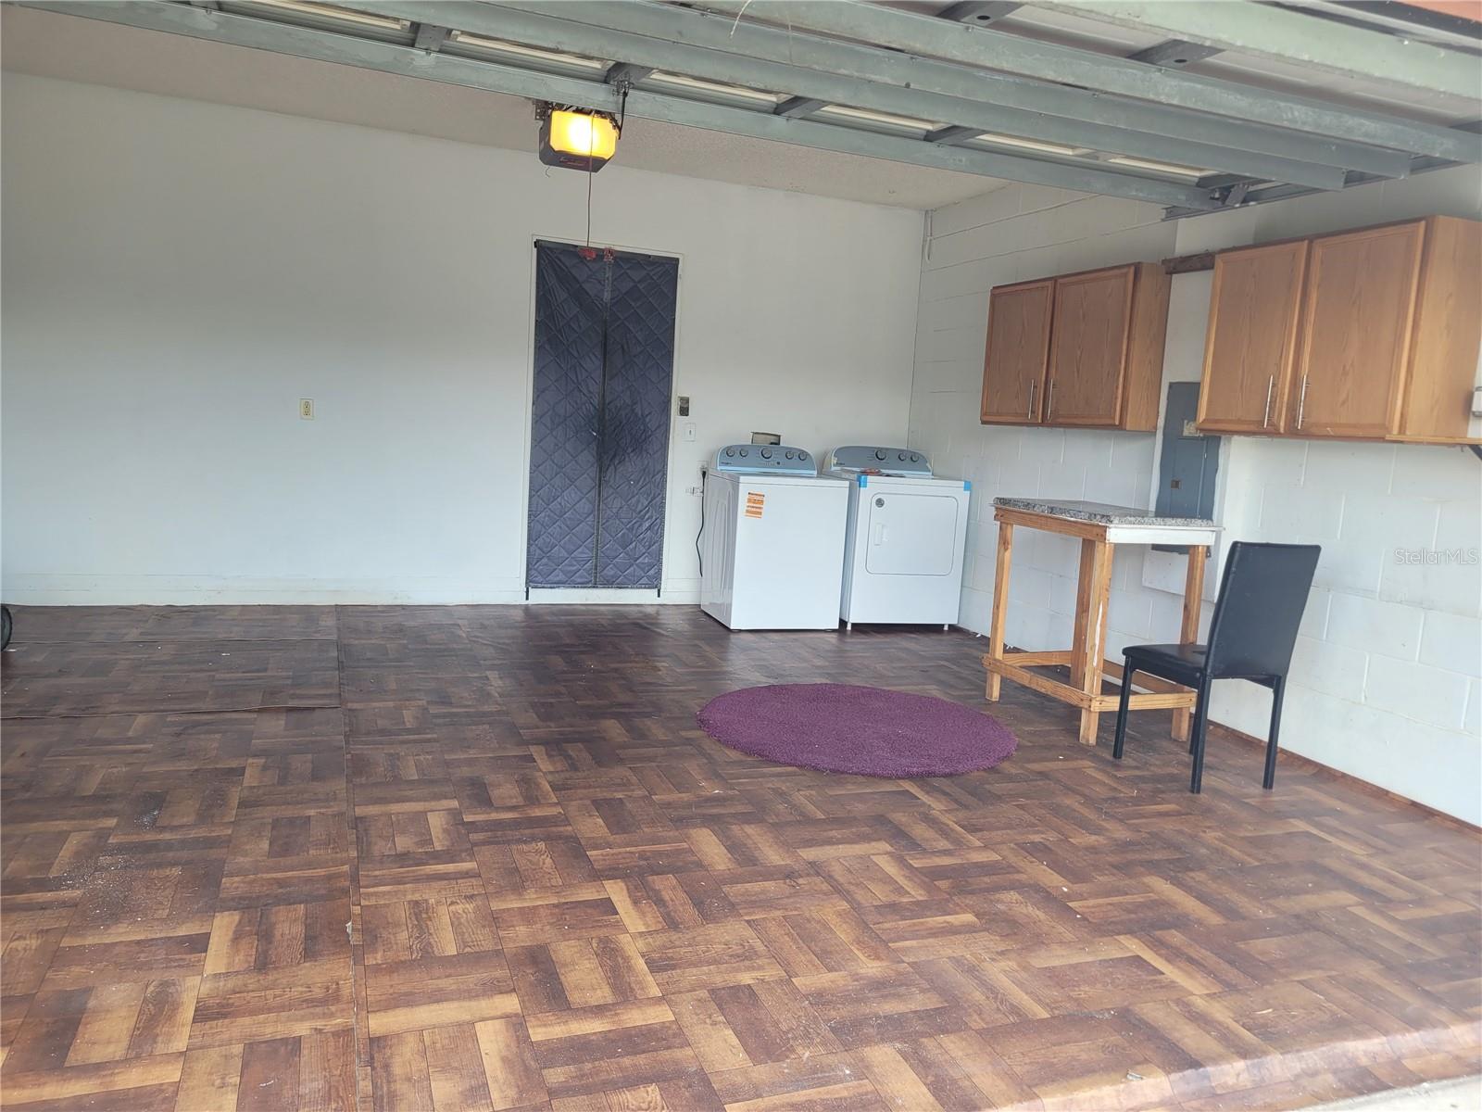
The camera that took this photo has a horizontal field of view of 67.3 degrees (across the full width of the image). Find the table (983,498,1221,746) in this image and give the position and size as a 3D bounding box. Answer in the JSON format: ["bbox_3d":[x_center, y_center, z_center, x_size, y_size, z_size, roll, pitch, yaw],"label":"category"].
[{"bbox_3d":[1.583,0.264,5.061,0.600,0.953,0.900,1,7,-20],"label":"table"}]

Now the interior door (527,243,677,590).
[{"bbox_3d":[-0.859,-0.832,6.966,0.900,2.110,0.040,1,7,-20],"label":"interior door"}]

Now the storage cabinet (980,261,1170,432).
[{"bbox_3d":[1.735,-1.043,5.762,0.320,0.765,1.220,1,7,-20],"label":"storage cabinet"}]

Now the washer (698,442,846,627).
[{"bbox_3d":[0.203,-0.134,6.944,0.690,1.090,0.690,1,7,-17],"label":"washer"}]

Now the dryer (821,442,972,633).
[{"bbox_3d":[0.953,-0.134,7.201,0.735,1.115,0.710,1,7,-16],"label":"dryer"}]

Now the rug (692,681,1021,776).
[{"bbox_3d":[0.479,0.706,4.672,1.320,0.030,1.320,3,7,0],"label":"rug"}]

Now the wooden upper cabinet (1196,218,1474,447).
[{"bbox_3d":[2.278,-0.837,4.298,0.320,0.755,0.980,1,7,-20],"label":"wooden upper cabinet"}]

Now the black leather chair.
[{"bbox_3d":[1.796,0.386,4.254,0.420,0.930,0.550,1,7,-19],"label":"black leather chair"}]

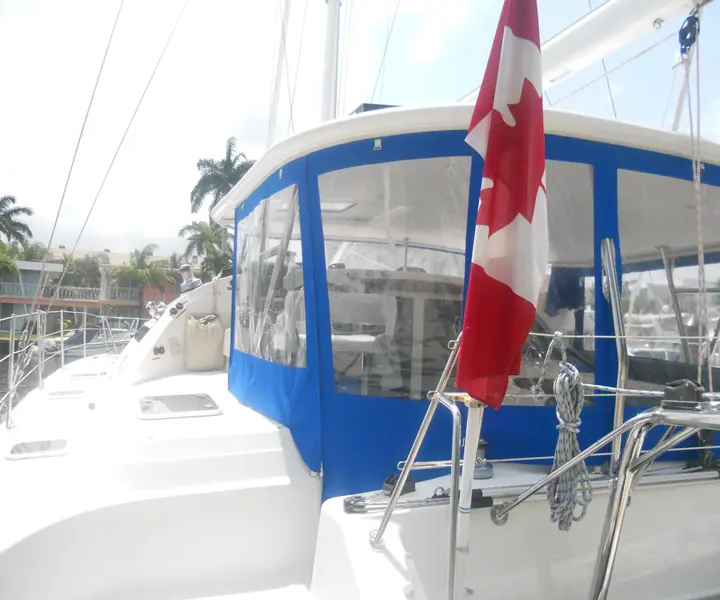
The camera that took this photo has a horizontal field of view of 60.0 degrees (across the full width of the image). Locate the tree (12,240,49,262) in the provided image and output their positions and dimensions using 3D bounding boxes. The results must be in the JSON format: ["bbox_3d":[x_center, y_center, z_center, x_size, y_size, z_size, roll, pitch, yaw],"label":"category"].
[{"bbox_3d":[-30.100,-1.280,57.000,3.500,8.310,3.500,1,-1,0],"label":"tree"}]

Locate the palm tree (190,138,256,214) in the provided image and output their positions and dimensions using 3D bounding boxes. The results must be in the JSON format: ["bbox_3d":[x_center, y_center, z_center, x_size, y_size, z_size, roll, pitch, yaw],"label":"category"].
[{"bbox_3d":[-11.730,-5.620,54.000,6.200,17.050,6.200,1,-1,0],"label":"palm tree"}]

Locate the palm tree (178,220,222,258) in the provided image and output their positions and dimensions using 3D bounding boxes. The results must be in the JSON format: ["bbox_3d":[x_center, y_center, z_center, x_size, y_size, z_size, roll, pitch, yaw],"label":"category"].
[{"bbox_3d":[-13.040,-1.920,52.000,4.200,9.420,4.200,1,-1,0],"label":"palm tree"}]

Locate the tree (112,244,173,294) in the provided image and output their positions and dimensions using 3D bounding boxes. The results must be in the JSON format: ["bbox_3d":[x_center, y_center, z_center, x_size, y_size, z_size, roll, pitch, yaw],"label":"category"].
[{"bbox_3d":[-16.730,-0.770,48.000,4.700,6.850,4.700,1,-1,0],"label":"tree"}]

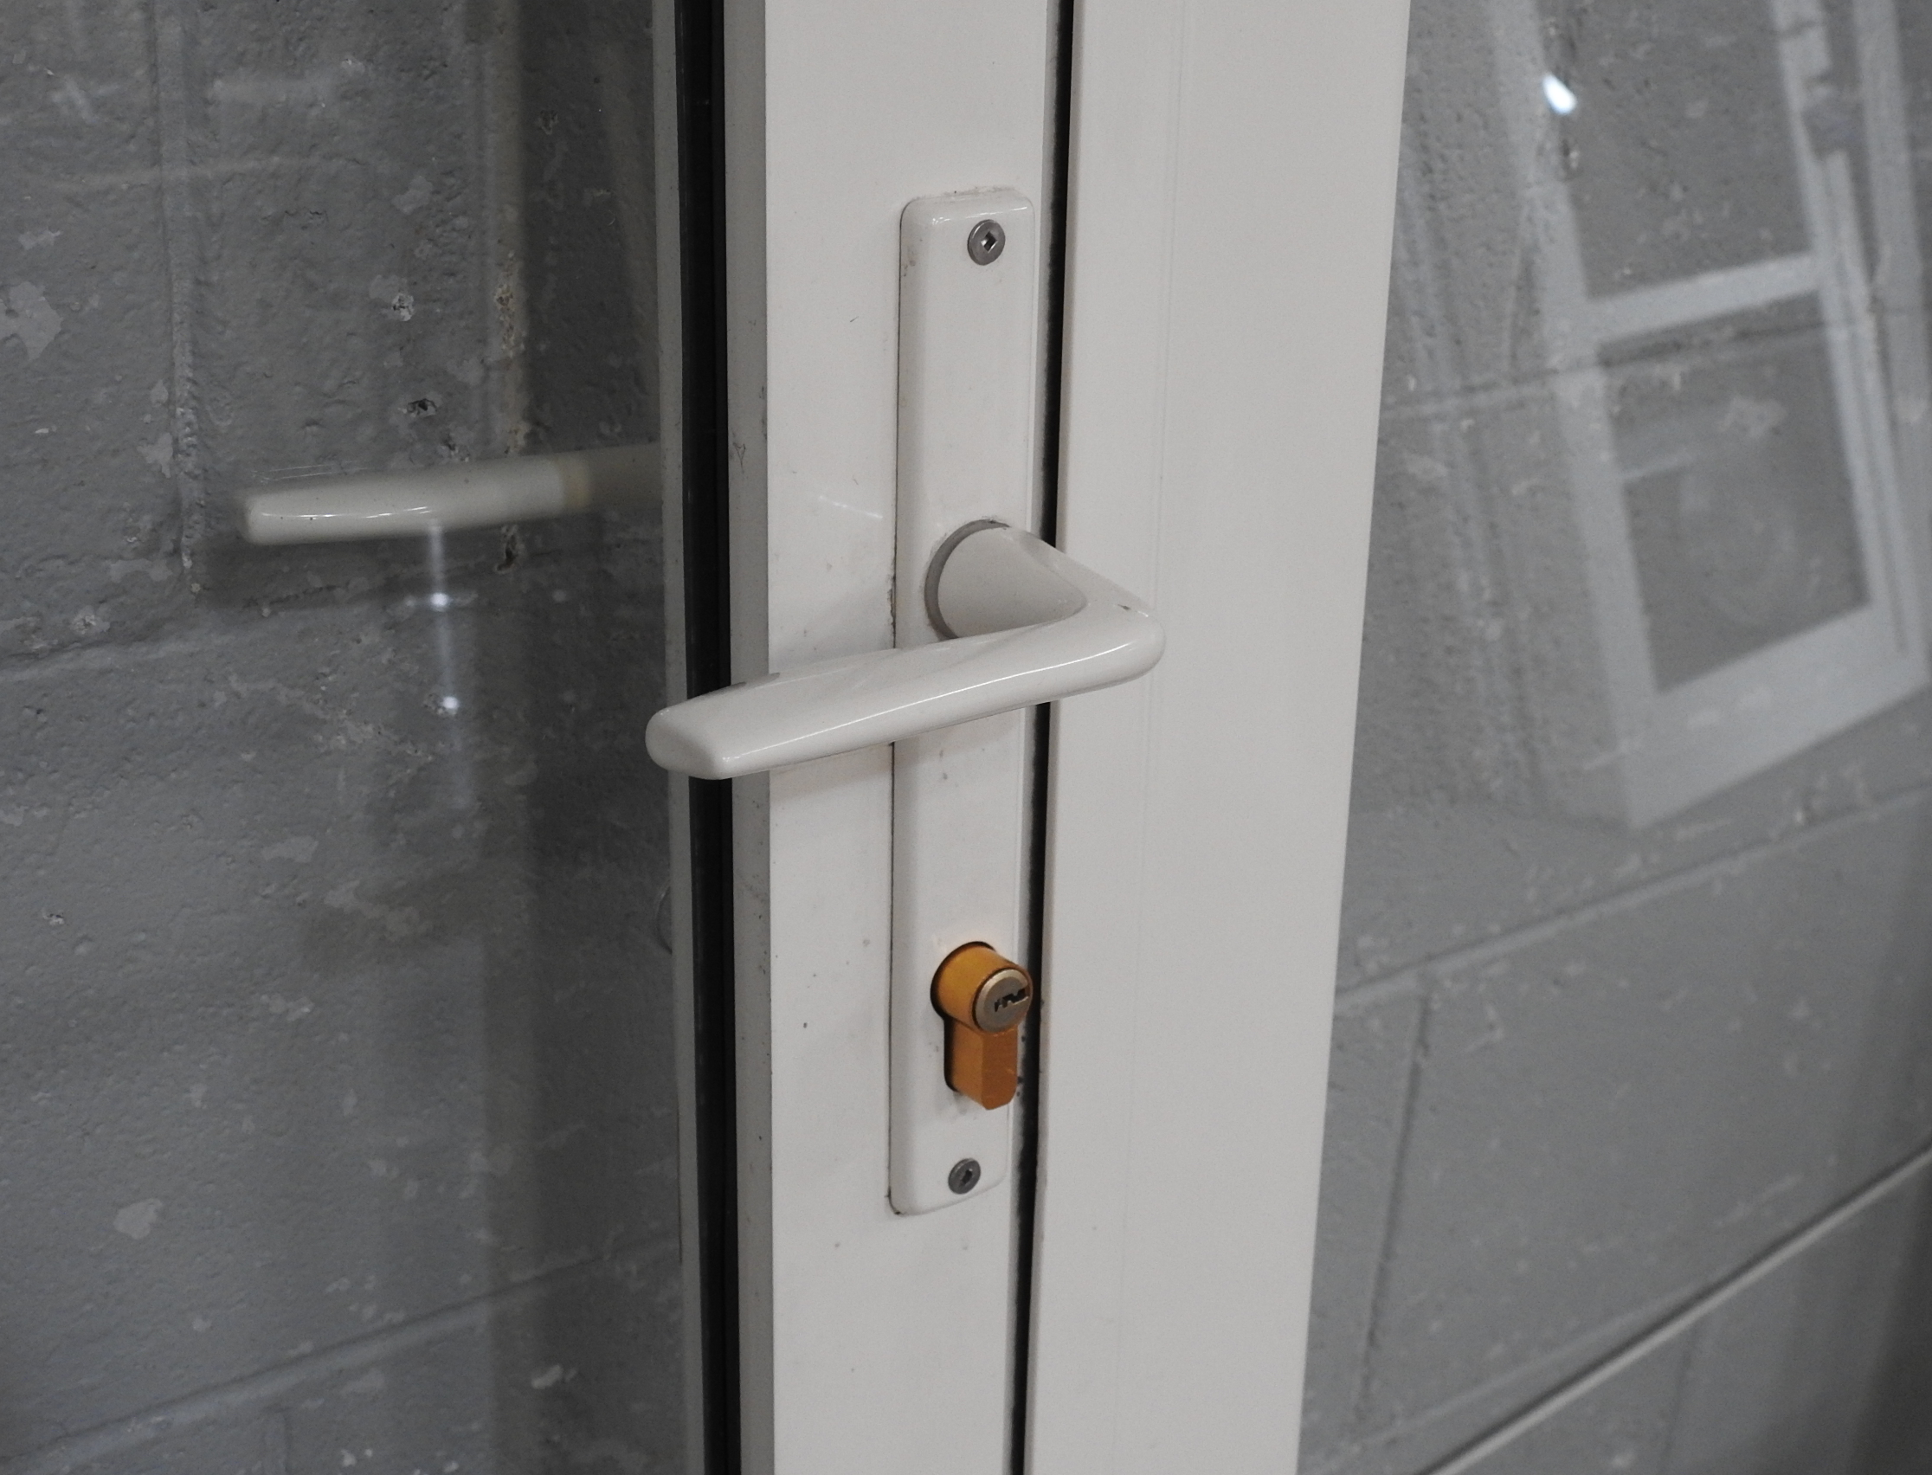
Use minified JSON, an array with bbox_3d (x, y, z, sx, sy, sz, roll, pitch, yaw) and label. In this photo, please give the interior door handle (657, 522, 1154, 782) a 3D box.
[{"bbox_3d":[-0.016,-0.016,0.512,0.111,0.026,0.052,-14,26,-34],"label":"interior door handle"}]

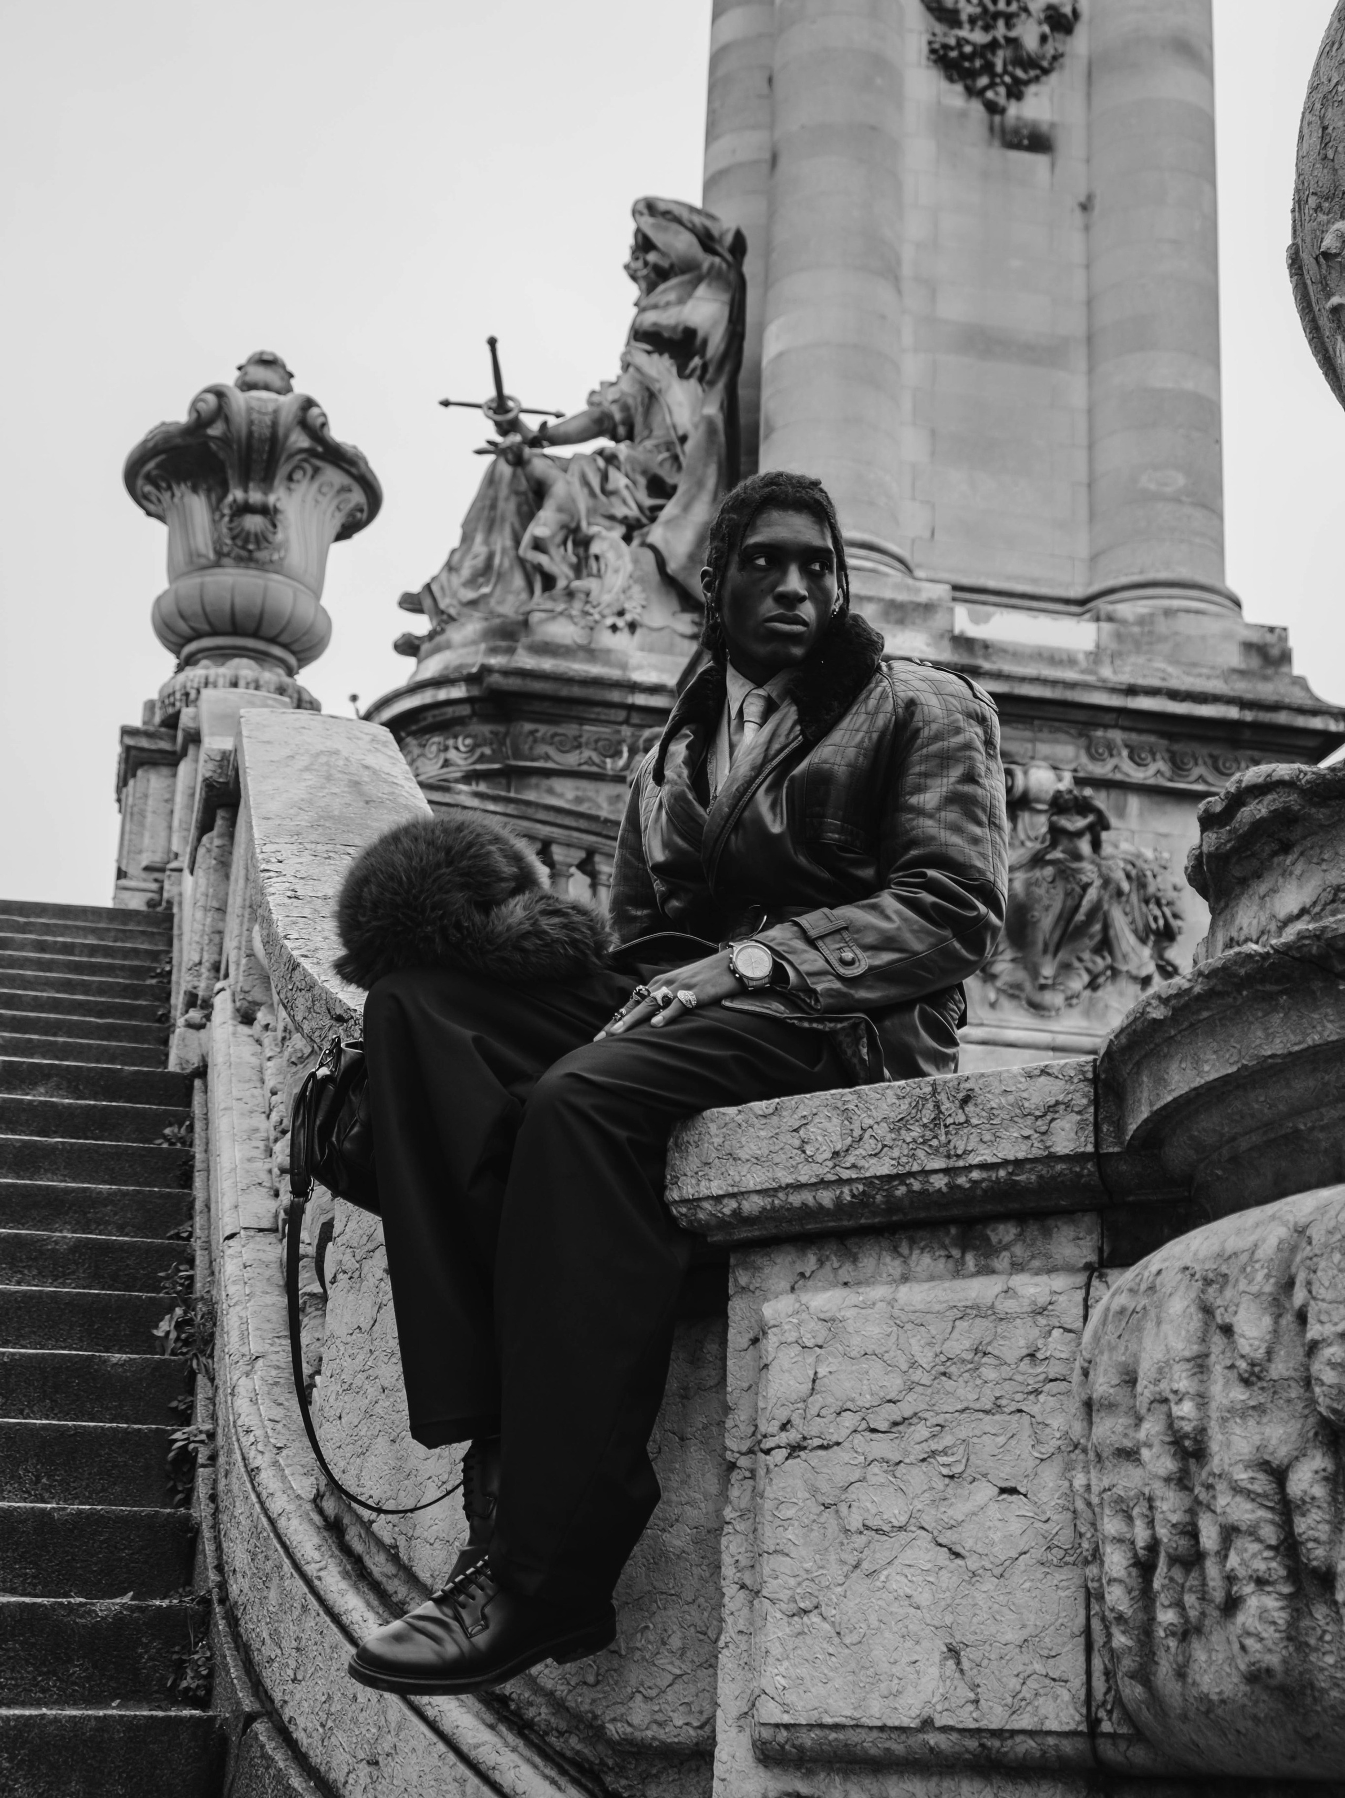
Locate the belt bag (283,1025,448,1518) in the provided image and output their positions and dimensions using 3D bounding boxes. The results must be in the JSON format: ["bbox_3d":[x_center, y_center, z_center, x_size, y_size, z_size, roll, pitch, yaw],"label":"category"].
[{"bbox_3d":[-0.310,0.436,3.097,0.270,0.550,0.150,8,-18,-20],"label":"belt bag"}]

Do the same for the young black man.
[{"bbox_3d":[0.010,0.152,3.126,0.880,1.520,0.620,16,-22,-39],"label":"young black man"}]

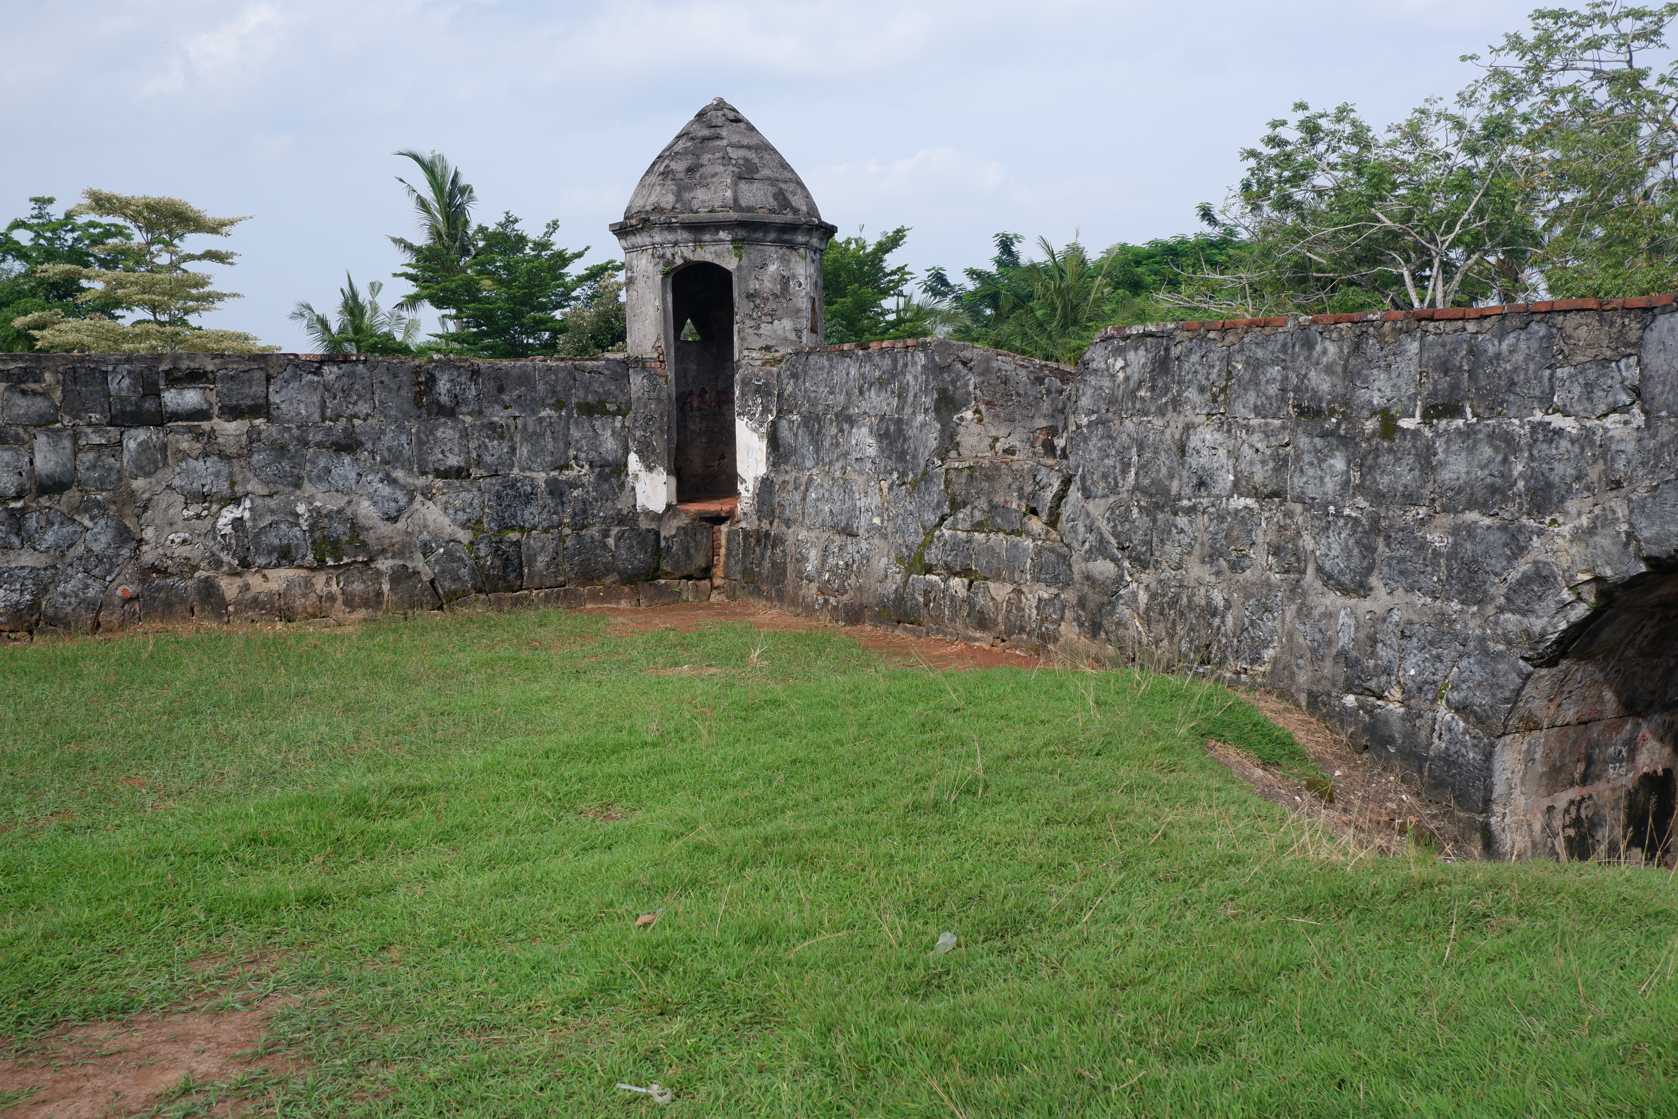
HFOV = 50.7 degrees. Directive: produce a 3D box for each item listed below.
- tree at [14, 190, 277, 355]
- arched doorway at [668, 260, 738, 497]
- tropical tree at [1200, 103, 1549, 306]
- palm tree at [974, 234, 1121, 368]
[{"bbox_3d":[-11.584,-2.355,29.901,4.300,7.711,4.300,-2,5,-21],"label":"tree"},{"bbox_3d":[-1.071,-1.417,14.120,0.530,1.877,0.320,1,5,16],"label":"arched doorway"},{"bbox_3d":[7.109,-2.135,23.909,4.500,8.043,4.400,1,5,16],"label":"tropical tree"},{"bbox_3d":[4.405,-3.064,37.880,3.500,7.527,3.500,0,5,7],"label":"palm tree"}]

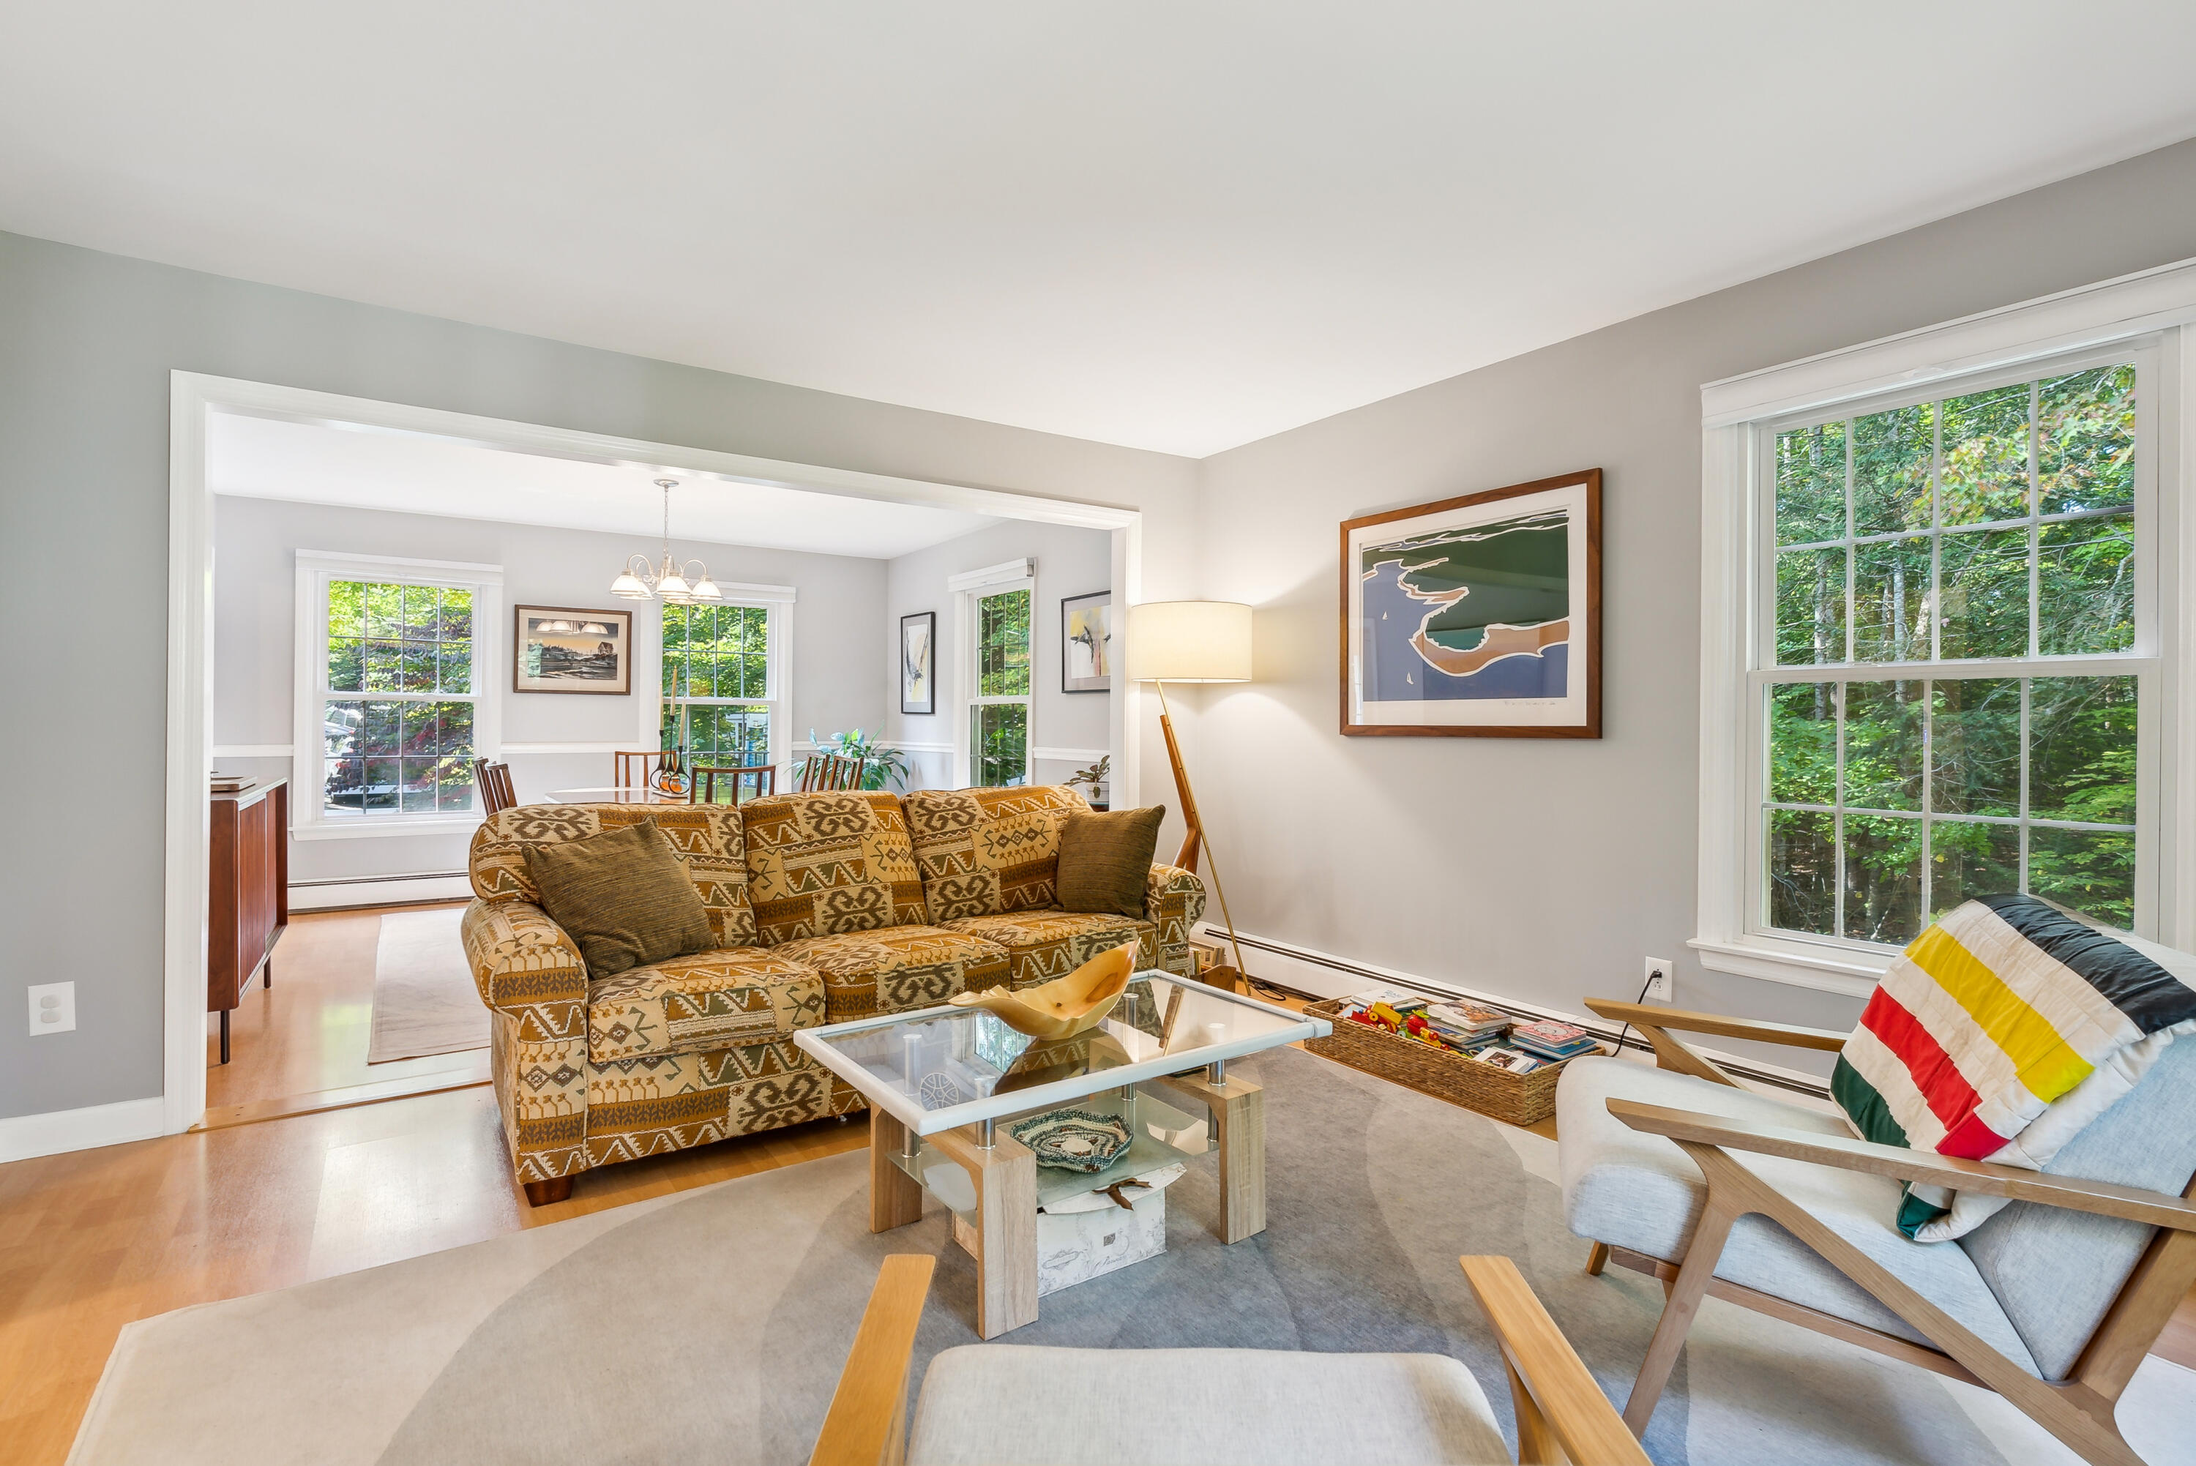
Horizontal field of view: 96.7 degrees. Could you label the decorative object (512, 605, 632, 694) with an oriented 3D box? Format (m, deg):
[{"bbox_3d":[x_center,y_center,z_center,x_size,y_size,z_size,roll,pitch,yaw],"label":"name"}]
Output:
[{"bbox_3d":[-3.346,-0.524,6.237,0.668,0.562,0.030,0,0,-35],"label":"decorative object"}]

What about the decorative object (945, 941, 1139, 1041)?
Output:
[{"bbox_3d":[-0.122,0.560,2.130,0.410,0.180,0.240,0,1,-12],"label":"decorative object"}]

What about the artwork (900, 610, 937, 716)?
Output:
[{"bbox_3d":[-1.313,-0.496,7.055,0.030,0.727,0.562,0,0,-35],"label":"artwork"}]

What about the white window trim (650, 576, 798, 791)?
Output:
[{"bbox_3d":[-2.580,-0.227,6.741,1.006,1.597,0.100,0,0,-35],"label":"white window trim"}]

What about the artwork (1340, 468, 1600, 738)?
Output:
[{"bbox_3d":[1.304,-0.418,3.556,0.030,0.868,1.076,-1,1,-35],"label":"artwork"}]

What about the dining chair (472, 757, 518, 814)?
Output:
[{"bbox_3d":[-2.744,0.610,4.775,0.500,0.910,0.470,-1,1,-35],"label":"dining chair"}]

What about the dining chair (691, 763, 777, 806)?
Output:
[{"bbox_3d":[-1.678,0.614,4.380,0.460,0.940,0.520,0,0,-35],"label":"dining chair"}]

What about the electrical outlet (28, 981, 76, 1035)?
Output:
[{"bbox_3d":[-2.720,0.720,2.541,0.083,0.129,0.012,-1,1,-35],"label":"electrical outlet"}]

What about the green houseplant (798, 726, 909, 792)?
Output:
[{"bbox_3d":[-1.692,0.360,6.752,0.740,0.800,0.740,0,0,-35],"label":"green houseplant"}]

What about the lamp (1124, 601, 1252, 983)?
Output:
[{"bbox_3d":[0.400,0.269,4.000,0.540,1.610,0.520,0,1,20],"label":"lamp"}]

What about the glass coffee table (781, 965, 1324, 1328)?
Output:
[{"bbox_3d":[-0.064,0.885,2.178,1.004,0.443,0.619,0,0,-35],"label":"glass coffee table"}]

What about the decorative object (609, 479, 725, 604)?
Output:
[{"bbox_3d":[-2.275,-0.992,5.155,0.610,0.660,0.610,-1,1,-35],"label":"decorative object"}]

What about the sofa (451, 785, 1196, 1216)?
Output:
[{"bbox_3d":[-0.743,0.651,3.147,2.184,0.890,0.877,0,0,-35],"label":"sofa"}]

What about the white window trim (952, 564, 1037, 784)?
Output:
[{"bbox_3d":[-0.715,-0.218,6.310,0.090,1.670,1.090,-1,1,-35],"label":"white window trim"}]

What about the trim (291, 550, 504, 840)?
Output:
[{"bbox_3d":[-4.062,-0.213,5.712,0.986,1.625,0.100,0,0,-35],"label":"trim"}]

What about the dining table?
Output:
[{"bbox_3d":[-2.245,0.693,5.146,1.070,0.730,1.600,-1,1,-35],"label":"dining table"}]

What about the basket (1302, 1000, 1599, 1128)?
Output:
[{"bbox_3d":[1.106,1.012,3.120,0.390,0.150,0.780,-1,1,-37],"label":"basket"}]

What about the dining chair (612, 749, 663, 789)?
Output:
[{"bbox_3d":[-2.648,0.600,5.813,0.460,0.940,0.520,0,0,-35],"label":"dining chair"}]

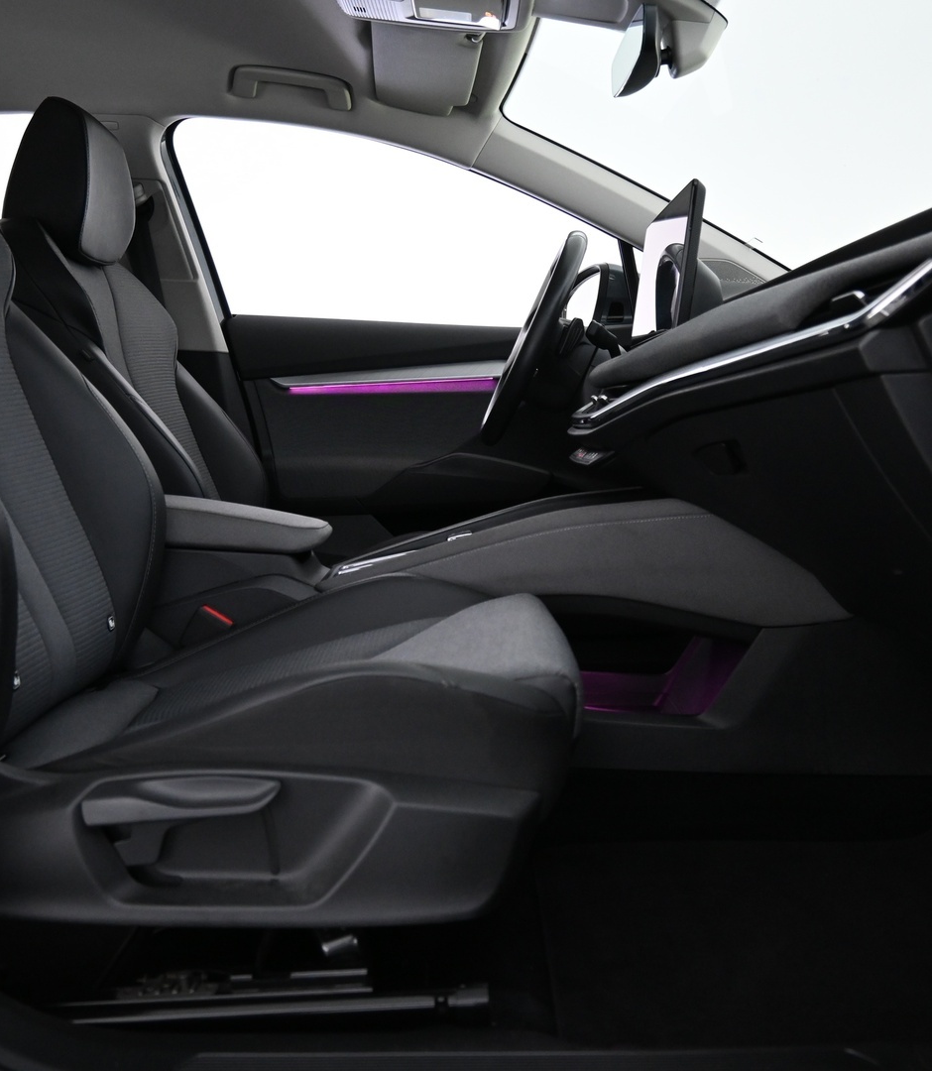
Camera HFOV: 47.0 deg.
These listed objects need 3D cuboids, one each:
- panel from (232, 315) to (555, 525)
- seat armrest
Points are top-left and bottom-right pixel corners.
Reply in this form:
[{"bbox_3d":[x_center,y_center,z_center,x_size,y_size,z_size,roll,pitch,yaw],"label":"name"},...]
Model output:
[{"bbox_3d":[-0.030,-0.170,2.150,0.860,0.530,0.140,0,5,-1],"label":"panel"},{"bbox_3d":[-0.345,-0.026,1.440,0.320,0.070,0.180,5,4,-2],"label":"seat armrest"}]

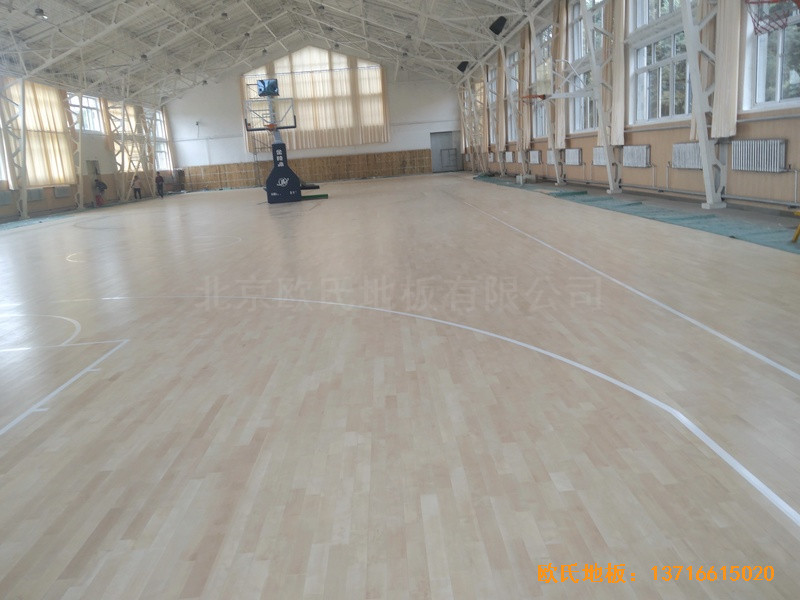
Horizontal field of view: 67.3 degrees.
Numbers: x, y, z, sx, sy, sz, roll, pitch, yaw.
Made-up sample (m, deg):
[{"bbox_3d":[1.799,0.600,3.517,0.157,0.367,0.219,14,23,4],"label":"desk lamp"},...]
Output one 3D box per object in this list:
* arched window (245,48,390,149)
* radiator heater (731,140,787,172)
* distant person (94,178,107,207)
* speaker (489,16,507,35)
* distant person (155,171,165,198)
[{"bbox_3d":[-6.917,-16.289,48.418,11.400,7.800,0.250,-5,13,-1],"label":"arched window"},{"bbox_3d":[7.014,-2.834,11.792,0.150,0.590,1.520,-5,13,-1],"label":"radiator heater"},{"bbox_3d":[-17.326,-6.219,34.762,0.600,1.520,0.520,-13,16,-31],"label":"distant person"},{"bbox_3d":[4.370,-12.216,26.779,0.520,0.600,0.500,-39,12,7],"label":"speaker"},{"bbox_3d":[-15.769,-7.517,39.450,0.520,1.720,0.360,-8,14,-15],"label":"distant person"}]

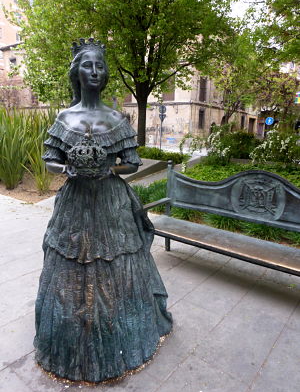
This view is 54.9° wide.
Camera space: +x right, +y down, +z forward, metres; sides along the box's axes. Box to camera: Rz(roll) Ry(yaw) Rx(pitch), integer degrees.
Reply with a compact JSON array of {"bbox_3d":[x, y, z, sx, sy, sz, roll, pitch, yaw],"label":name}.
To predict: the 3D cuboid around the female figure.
[{"bbox_3d":[-0.341,0.042,1.866,0.951,1.830,0.987,0,15,-4],"label":"female figure"}]

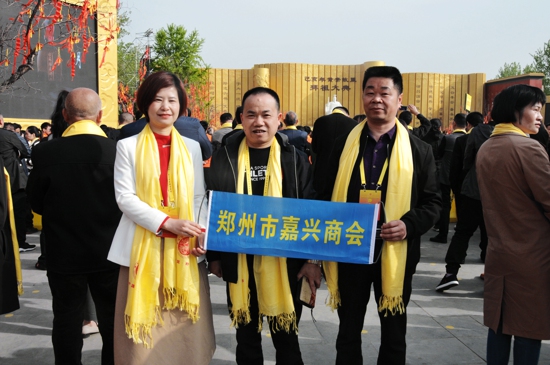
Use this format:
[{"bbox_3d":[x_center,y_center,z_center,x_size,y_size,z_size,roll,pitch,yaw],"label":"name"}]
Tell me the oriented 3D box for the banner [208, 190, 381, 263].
[{"bbox_3d":[0.065,0.172,1.930,0.647,0.234,0.020,6,5,1],"label":"banner"}]

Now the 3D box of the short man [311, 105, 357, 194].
[{"bbox_3d":[0.648,0.088,5.028,0.540,1.718,0.380,1,5,6],"label":"short man"}]

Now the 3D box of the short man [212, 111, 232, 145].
[{"bbox_3d":[-0.649,-0.083,6.821,0.480,1.716,0.320,0,5,-3],"label":"short man"}]

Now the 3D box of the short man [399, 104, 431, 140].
[{"bbox_3d":[1.675,-0.091,6.518,0.600,1.819,0.420,0,5,-3],"label":"short man"}]

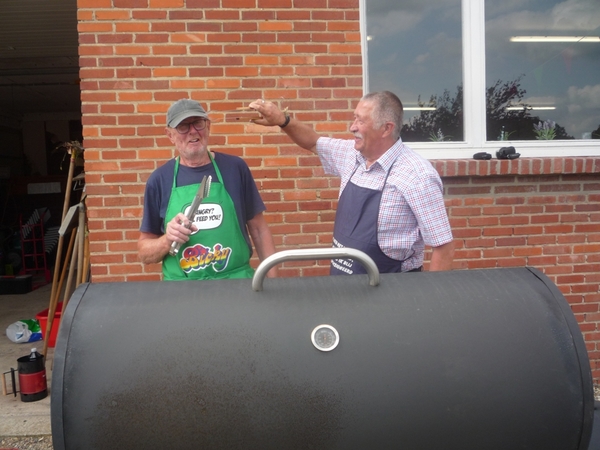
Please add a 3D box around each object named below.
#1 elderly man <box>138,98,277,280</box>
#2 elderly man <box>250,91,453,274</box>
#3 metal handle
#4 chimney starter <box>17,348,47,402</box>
[{"bbox_3d":[-0.387,0.327,2.253,0.580,1.745,0.420,-2,5,-10],"label":"elderly man"},{"bbox_3d":[0.218,0.318,2.152,0.700,1.750,0.540,-5,5,-32],"label":"elderly man"},{"bbox_3d":[0.051,0.126,1.492,0.374,0.118,0.034,-1,22,-7],"label":"metal handle"},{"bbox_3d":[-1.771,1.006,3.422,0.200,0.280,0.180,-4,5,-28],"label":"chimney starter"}]

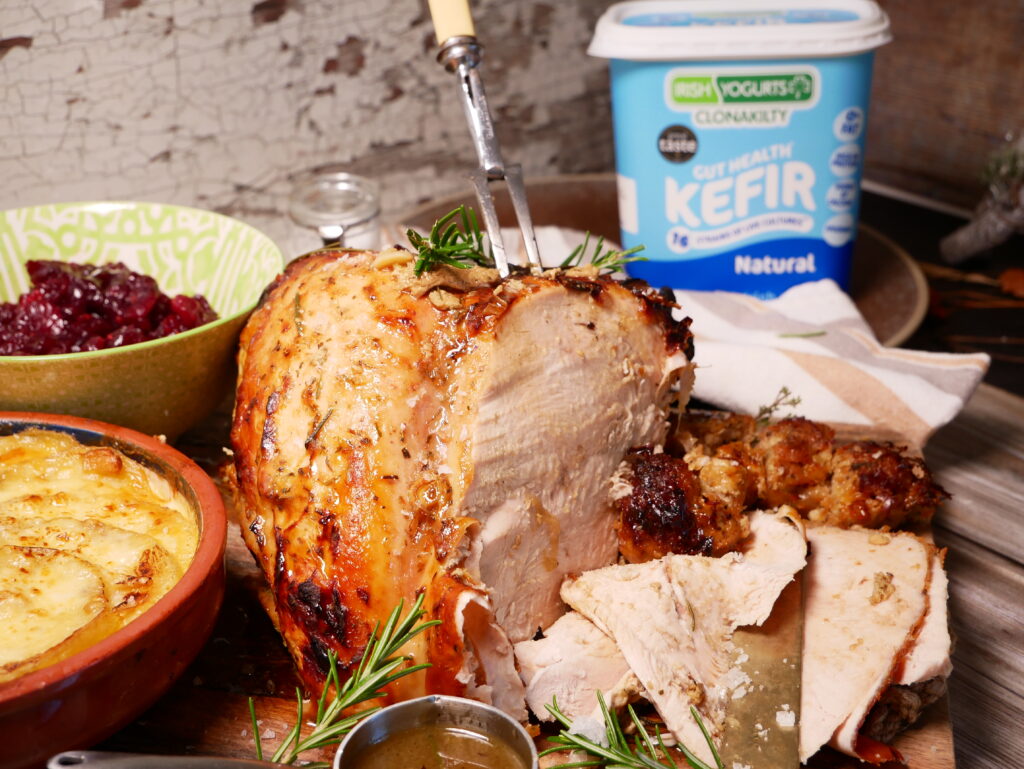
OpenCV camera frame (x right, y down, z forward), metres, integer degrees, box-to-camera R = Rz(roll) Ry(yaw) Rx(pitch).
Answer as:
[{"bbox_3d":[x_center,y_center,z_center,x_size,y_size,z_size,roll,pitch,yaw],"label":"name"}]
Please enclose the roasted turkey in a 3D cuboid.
[{"bbox_3d":[-0.021,0.014,0.483,0.174,0.125,0.161,4,24,4],"label":"roasted turkey"}]

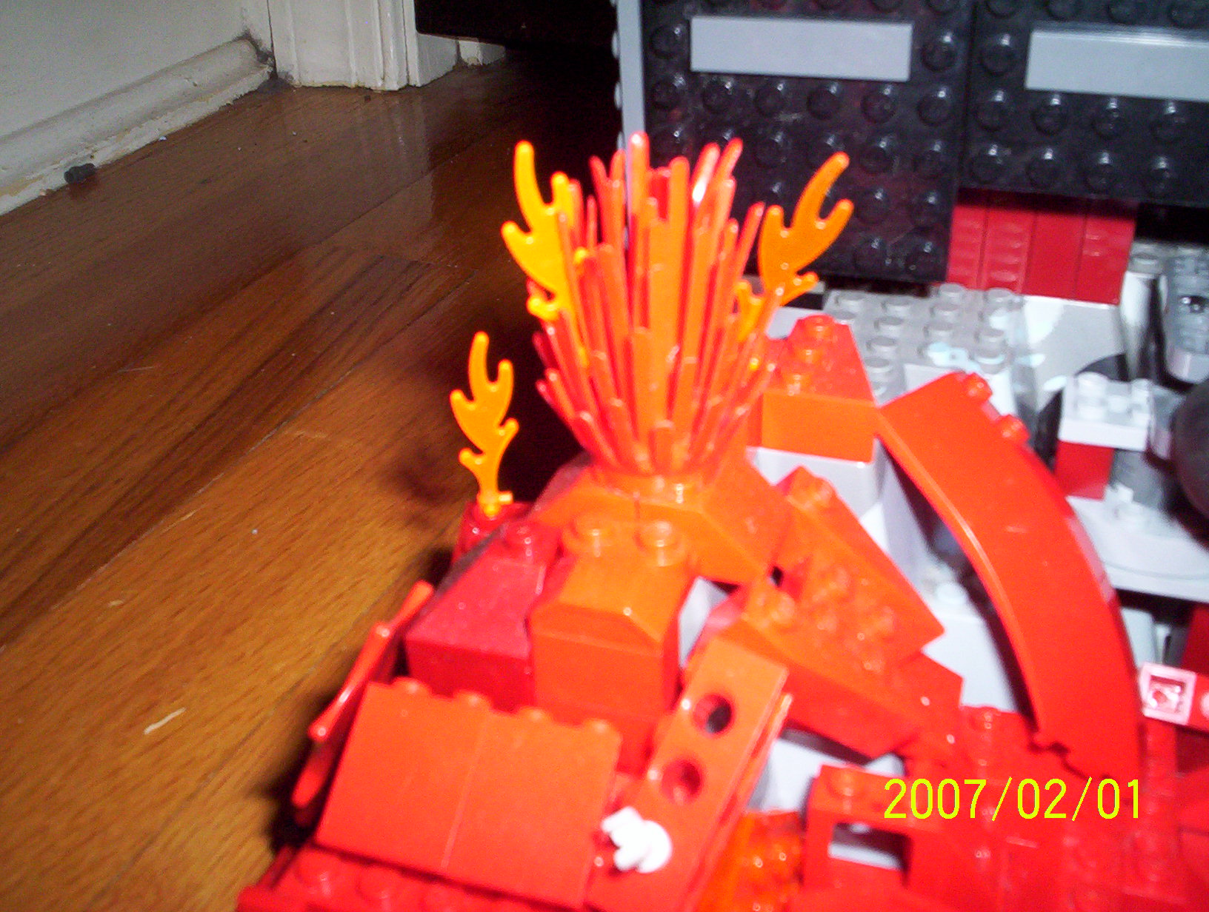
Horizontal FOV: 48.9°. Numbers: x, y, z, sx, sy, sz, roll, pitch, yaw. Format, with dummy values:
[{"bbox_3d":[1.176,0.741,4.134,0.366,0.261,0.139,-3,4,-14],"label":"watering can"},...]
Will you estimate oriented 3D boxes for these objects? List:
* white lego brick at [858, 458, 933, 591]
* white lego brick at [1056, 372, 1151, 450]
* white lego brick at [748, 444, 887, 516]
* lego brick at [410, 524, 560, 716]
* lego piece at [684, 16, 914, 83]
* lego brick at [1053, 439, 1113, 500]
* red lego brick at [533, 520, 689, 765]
[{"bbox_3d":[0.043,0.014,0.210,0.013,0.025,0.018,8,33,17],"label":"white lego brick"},{"bbox_3d":[0.079,-0.007,0.207,0.016,0.005,0.016,8,33,17],"label":"white lego brick"},{"bbox_3d":[0.033,0.000,0.205,0.018,0.010,0.015,8,33,17],"label":"white lego brick"},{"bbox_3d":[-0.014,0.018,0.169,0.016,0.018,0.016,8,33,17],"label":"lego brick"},{"bbox_3d":[0.028,-0.060,0.194,0.032,0.008,0.003,8,33,17],"label":"lego piece"},{"bbox_3d":[0.075,0.000,0.209,0.008,0.010,0.009,8,33,17],"label":"lego brick"},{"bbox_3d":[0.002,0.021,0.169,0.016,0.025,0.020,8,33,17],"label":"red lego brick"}]

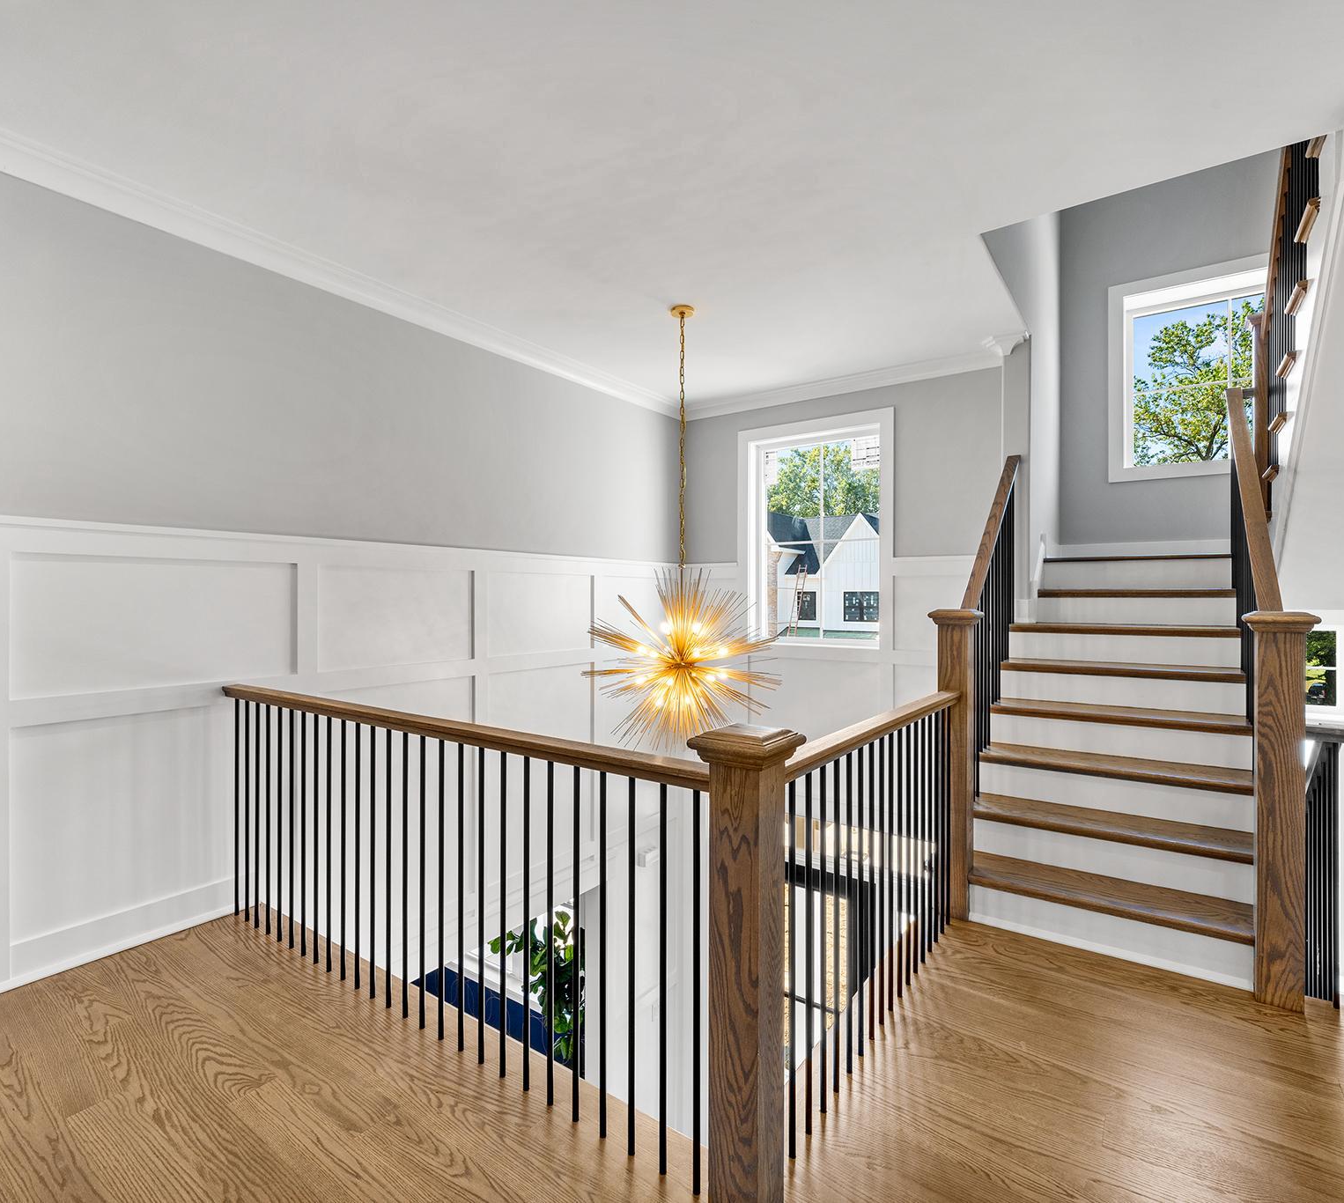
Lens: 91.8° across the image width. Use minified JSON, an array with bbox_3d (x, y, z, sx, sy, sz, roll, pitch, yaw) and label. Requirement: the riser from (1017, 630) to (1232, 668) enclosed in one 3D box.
[{"bbox_3d":[2.302,0.236,3.374,0.974,0.165,0.022,0,0,34],"label":"riser"}]

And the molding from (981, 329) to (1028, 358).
[{"bbox_3d":[1.879,-1.458,3.695,0.224,0.097,0.091,0,0,35],"label":"molding"}]

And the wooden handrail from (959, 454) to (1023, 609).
[{"bbox_3d":[1.579,-0.315,3.199,0.066,0.061,1.549,0,39,36],"label":"wooden handrail"}]

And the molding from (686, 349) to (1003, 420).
[{"bbox_3d":[1.004,-1.435,4.390,2.200,0.112,0.085,0,0,34],"label":"molding"}]

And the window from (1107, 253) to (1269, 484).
[{"bbox_3d":[3.546,-1.484,4.151,1.260,1.335,0.100,0,0,34],"label":"window"}]

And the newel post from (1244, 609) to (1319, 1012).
[{"bbox_3d":[1.917,0.646,2.063,0.172,1.230,0.172,0,0,34],"label":"newel post"}]

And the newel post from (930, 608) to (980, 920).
[{"bbox_3d":[1.136,0.643,2.603,0.172,1.230,0.172,0,0,34],"label":"newel post"}]

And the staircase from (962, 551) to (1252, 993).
[{"bbox_3d":[2.039,0.510,3.011,0.996,1.519,1.714,0,0,33],"label":"staircase"}]

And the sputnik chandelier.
[{"bbox_3d":[0.056,-0.398,3.424,1.006,2.313,1.006,0,0,0],"label":"sputnik chandelier"}]

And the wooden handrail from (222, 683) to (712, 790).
[{"bbox_3d":[-0.849,0.371,1.997,2.240,0.056,0.067,0,0,34],"label":"wooden handrail"}]

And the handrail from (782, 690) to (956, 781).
[{"bbox_3d":[0.645,0.369,1.989,0.066,0.063,1.540,0,0,37],"label":"handrail"}]

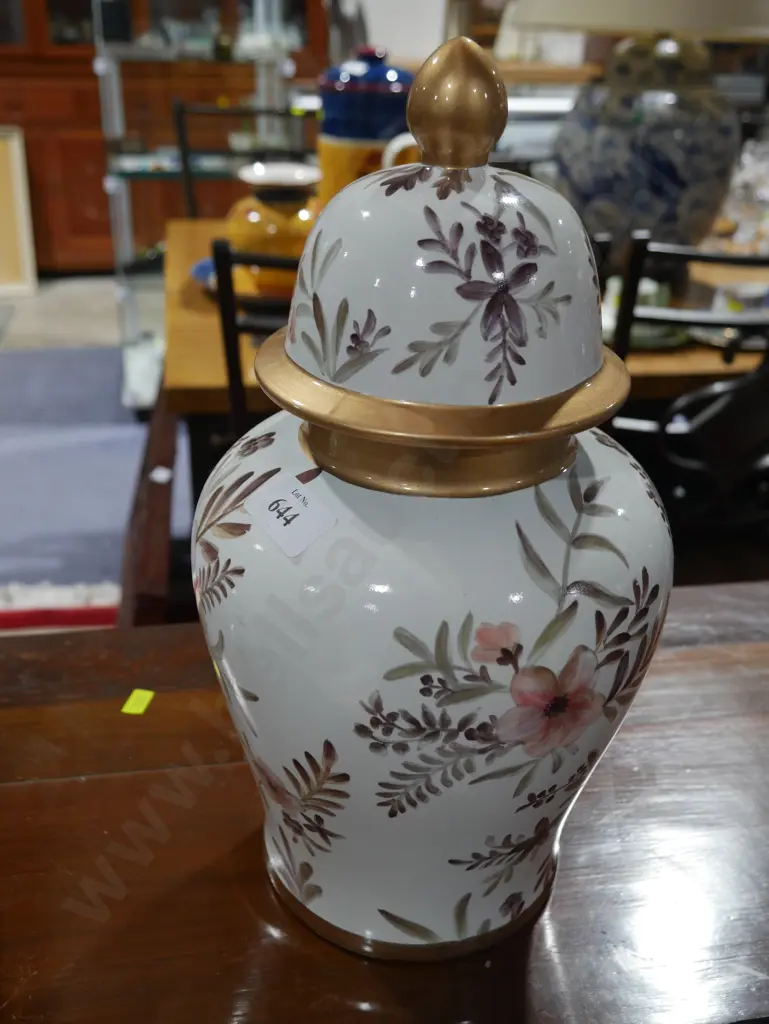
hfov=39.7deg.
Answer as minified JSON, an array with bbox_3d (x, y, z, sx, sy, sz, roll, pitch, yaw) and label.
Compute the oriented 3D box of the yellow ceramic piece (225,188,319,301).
[{"bbox_3d":[-0.160,-0.416,1.640,0.158,0.157,0.158,2,31,0],"label":"yellow ceramic piece"}]

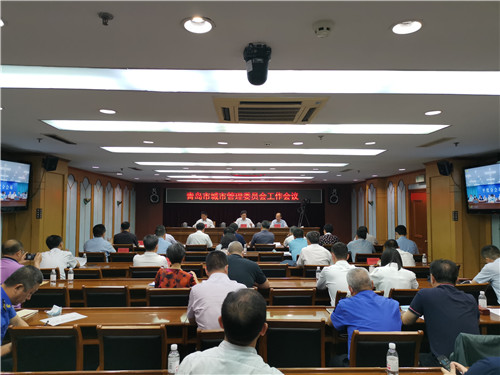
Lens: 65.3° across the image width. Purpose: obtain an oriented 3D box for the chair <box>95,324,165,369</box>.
[{"bbox_3d":[-0.795,1.363,2.807,0.460,0.870,0.540,0,-3,-2],"label":"chair"}]

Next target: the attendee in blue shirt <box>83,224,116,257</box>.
[{"bbox_3d":[-2.837,1.371,7.284,0.560,1.330,0.750,0,-3,2],"label":"attendee in blue shirt"}]

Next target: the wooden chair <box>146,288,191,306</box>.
[{"bbox_3d":[-0.811,1.459,4.107,0.490,0.880,0.540,0,-3,-2],"label":"wooden chair"}]

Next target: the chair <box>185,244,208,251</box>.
[{"bbox_3d":[-1.160,1.688,8.607,0.490,0.880,0.540,0,-3,-2],"label":"chair"}]

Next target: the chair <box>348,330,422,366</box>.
[{"bbox_3d":[0.919,1.411,2.824,0.470,0.880,0.540,0,-3,-2],"label":"chair"}]

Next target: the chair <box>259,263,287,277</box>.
[{"bbox_3d":[0.299,1.510,5.611,0.460,0.870,0.540,0,-3,-2],"label":"chair"}]

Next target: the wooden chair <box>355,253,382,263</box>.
[{"bbox_3d":[2.058,1.584,6.915,0.460,0.870,0.540,0,-3,4],"label":"wooden chair"}]

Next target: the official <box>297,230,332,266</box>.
[{"bbox_3d":[0.972,1.317,5.779,0.520,1.330,0.750,0,-3,-5],"label":"official"}]

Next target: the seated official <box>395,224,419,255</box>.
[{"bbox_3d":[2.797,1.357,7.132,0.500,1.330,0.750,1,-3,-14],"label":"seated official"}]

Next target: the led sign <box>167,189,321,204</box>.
[{"bbox_3d":[-0.207,0.328,14.704,5.880,0.560,0.120,0,-3,-2],"label":"led sign"}]

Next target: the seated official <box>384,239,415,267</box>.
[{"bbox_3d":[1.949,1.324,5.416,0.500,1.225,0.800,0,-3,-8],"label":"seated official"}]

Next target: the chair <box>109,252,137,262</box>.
[{"bbox_3d":[-2.148,1.559,6.840,0.460,0.870,0.540,0,-3,-2],"label":"chair"}]

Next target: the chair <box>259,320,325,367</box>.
[{"bbox_3d":[0.287,1.362,2.907,0.450,0.885,0.540,0,-3,-2],"label":"chair"}]

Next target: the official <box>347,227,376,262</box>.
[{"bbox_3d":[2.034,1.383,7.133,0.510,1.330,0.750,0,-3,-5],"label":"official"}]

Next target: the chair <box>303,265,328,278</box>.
[{"bbox_3d":[0.946,1.509,5.540,0.460,0.870,0.540,0,-3,-2],"label":"chair"}]

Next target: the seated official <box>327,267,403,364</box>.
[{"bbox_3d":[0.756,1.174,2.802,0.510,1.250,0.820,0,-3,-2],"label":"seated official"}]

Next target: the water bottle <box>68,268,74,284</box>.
[{"bbox_3d":[-2.176,1.079,4.751,0.065,0.195,0.065,0,-3,-2],"label":"water bottle"}]

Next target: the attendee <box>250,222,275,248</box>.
[{"bbox_3d":[0.260,1.415,8.537,0.540,1.370,0.800,0,-3,-2],"label":"attendee"}]

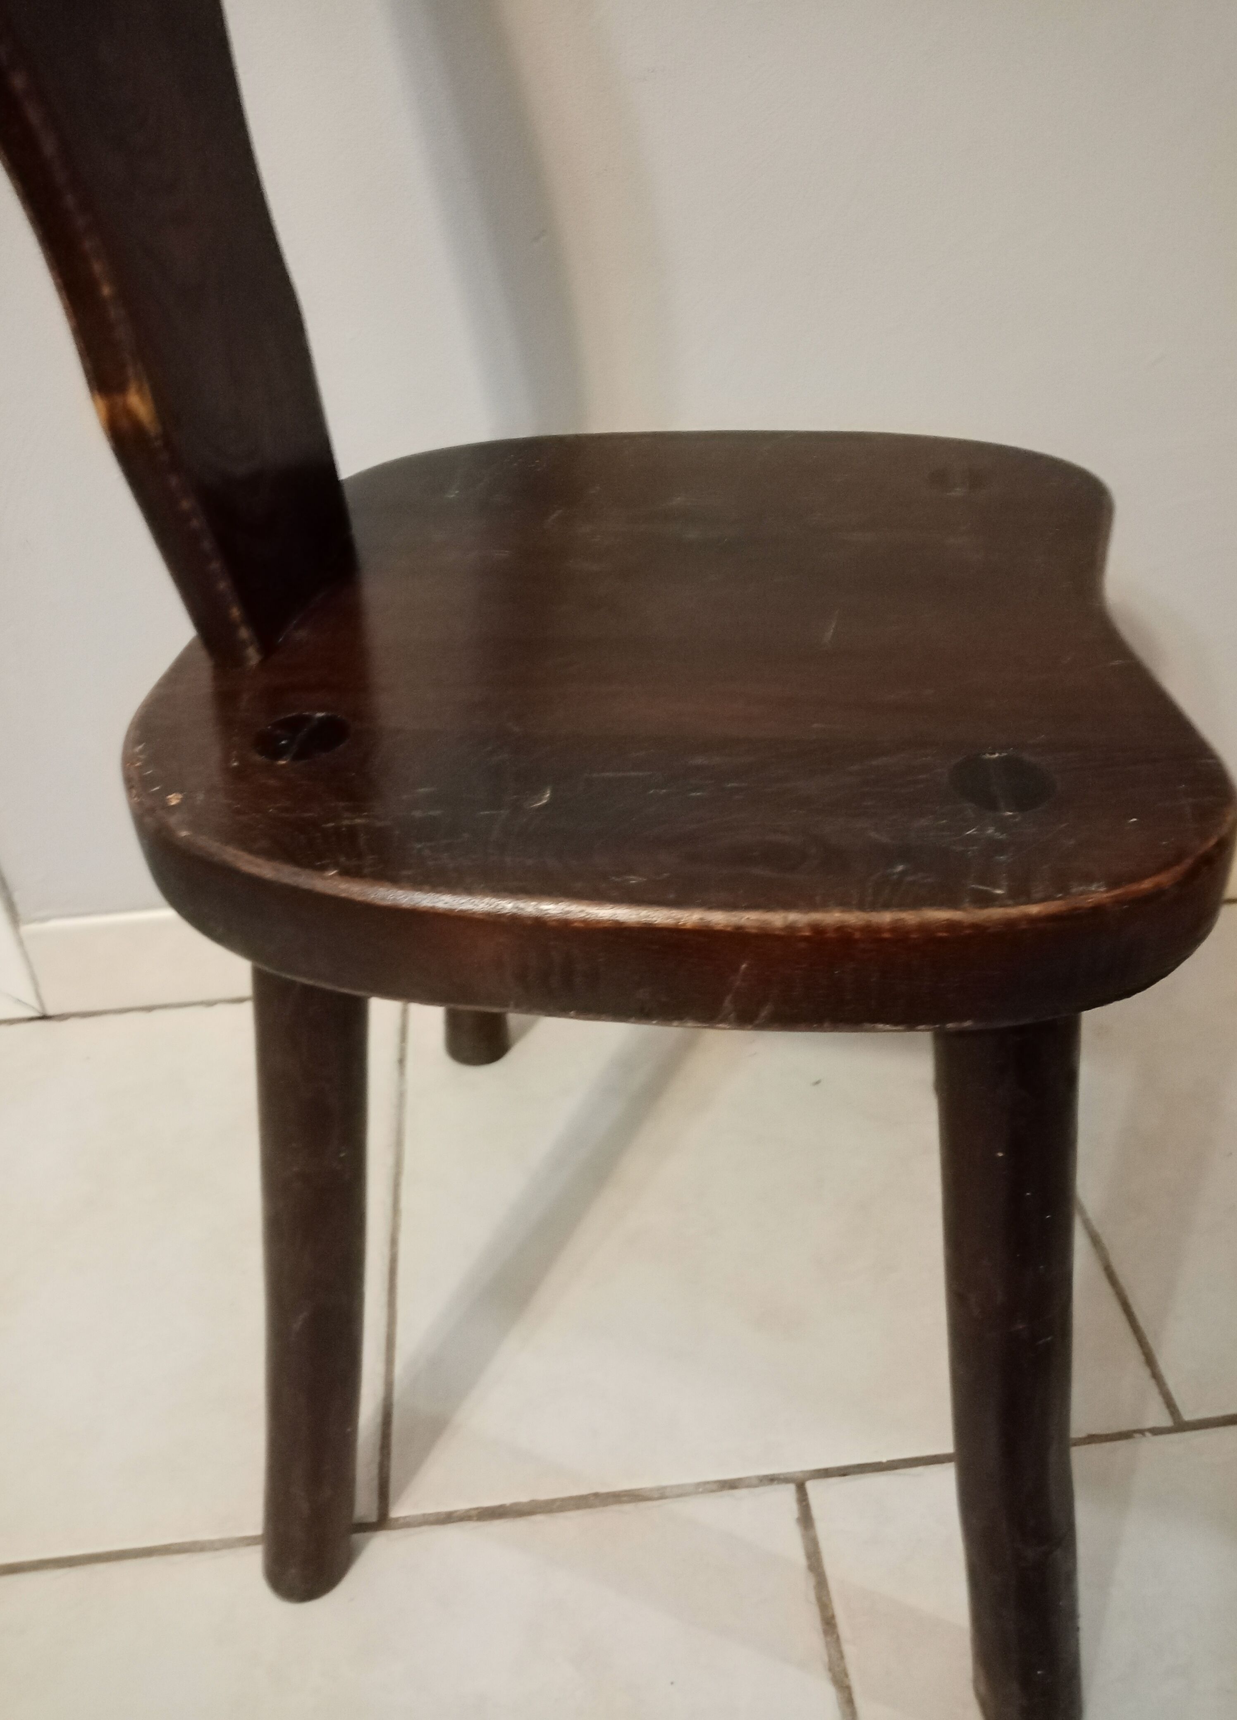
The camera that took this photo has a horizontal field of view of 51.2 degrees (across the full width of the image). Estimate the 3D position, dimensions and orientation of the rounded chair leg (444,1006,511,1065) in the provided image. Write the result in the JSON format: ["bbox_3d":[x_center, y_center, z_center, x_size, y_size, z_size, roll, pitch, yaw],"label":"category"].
[{"bbox_3d":[-0.086,-0.009,0.770,0.047,0.419,0.045,9,48,3],"label":"rounded chair leg"}]

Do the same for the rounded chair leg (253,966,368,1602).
[{"bbox_3d":[-0.131,0.172,0.541,0.047,0.420,0.045,10,30,4],"label":"rounded chair leg"}]

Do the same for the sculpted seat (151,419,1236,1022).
[{"bbox_3d":[0.022,-0.081,0.493,0.347,0.038,0.359,3,38,8],"label":"sculpted seat"}]

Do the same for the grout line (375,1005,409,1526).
[{"bbox_3d":[-0.139,0.217,0.818,0.005,0.003,0.404,-5,38,-3],"label":"grout line"}]

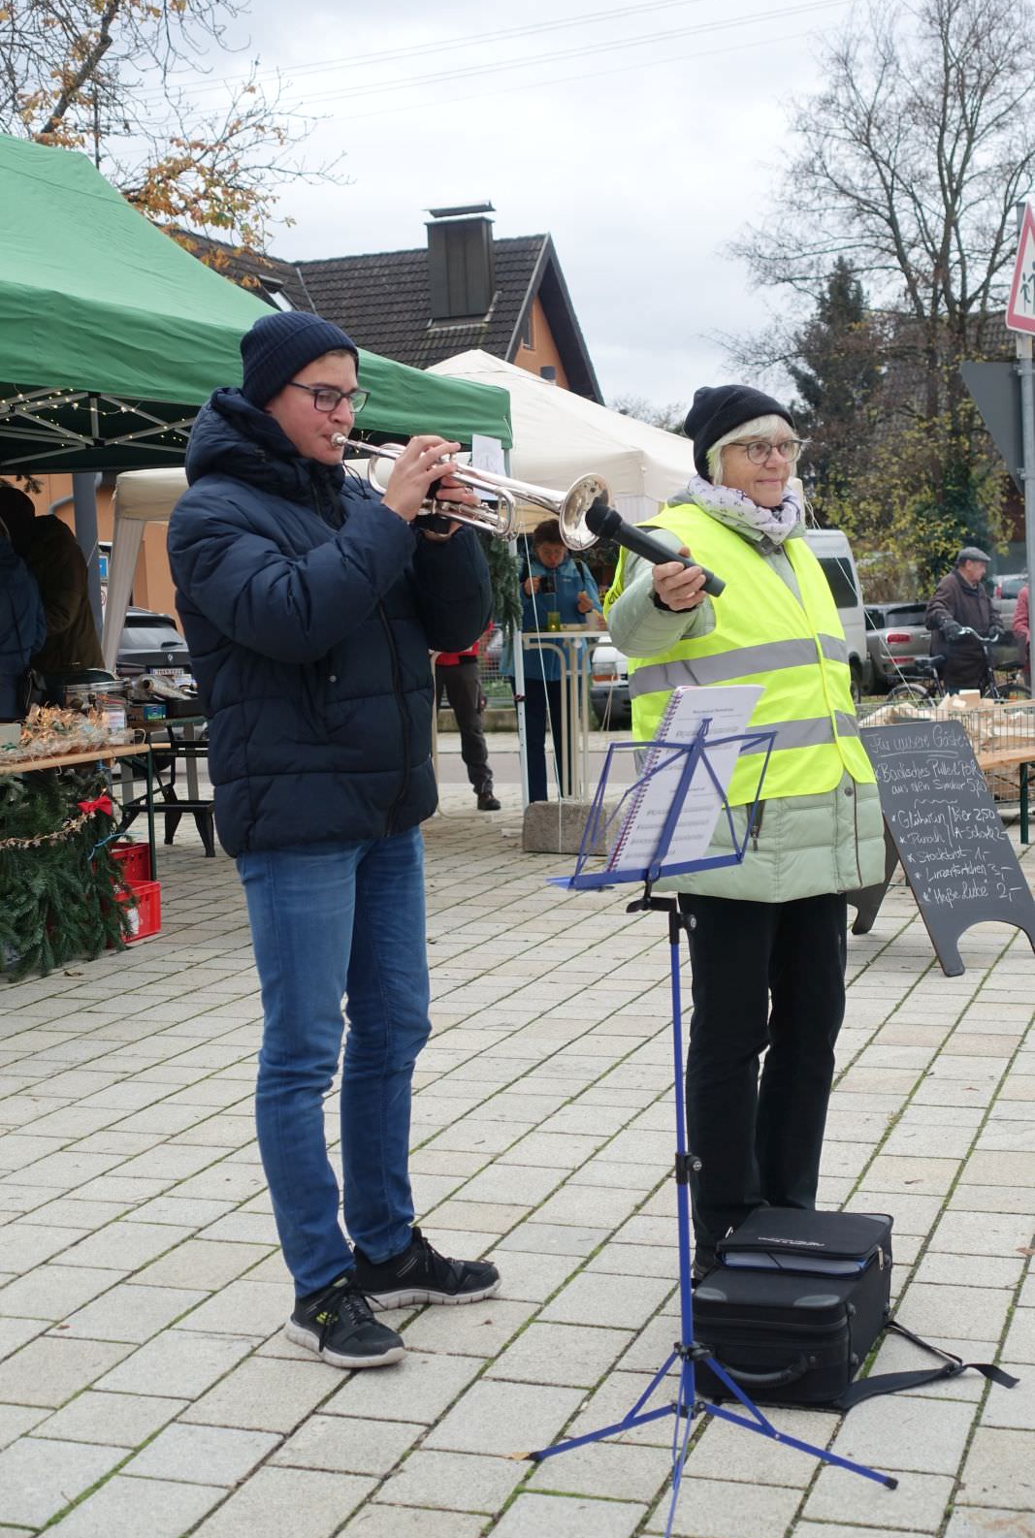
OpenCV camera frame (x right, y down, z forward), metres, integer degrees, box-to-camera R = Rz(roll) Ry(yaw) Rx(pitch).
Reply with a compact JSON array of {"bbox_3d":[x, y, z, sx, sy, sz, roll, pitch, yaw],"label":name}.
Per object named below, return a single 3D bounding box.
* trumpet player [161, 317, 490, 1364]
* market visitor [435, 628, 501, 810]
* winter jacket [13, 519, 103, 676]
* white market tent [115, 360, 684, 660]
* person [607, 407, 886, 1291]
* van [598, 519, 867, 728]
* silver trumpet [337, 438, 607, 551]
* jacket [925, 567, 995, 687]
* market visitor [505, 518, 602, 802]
[{"bbox_3d":[-0.318,0.100,4.090,0.500,1.800,0.560,2,6,37],"label":"trumpet player"},{"bbox_3d":[-0.336,-0.632,13.900,0.540,1.740,0.400,-4,5,-30],"label":"market visitor"},{"bbox_3d":[-2.031,-0.698,10.231,0.480,0.800,0.520,-2,4,-3],"label":"winter jacket"},{"bbox_3d":[-0.190,-1.105,13.750,3.050,2.700,3.050,0,5,21],"label":"white market tent"},{"bbox_3d":[0.427,0.118,4.420,0.540,1.680,0.480,-6,6,-42],"label":"person"},{"bbox_3d":[2.300,-1.420,23.800,1.920,2.080,5.000,0,5,16],"label":"van"},{"bbox_3d":[-0.109,-0.474,3.843,0.530,0.155,0.125,20,16,32],"label":"silver trumpet"},{"bbox_3d":[3.261,-1.036,17.000,0.450,0.880,0.560,3,6,44],"label":"jacket"},{"bbox_3d":[0.237,-0.611,13.600,0.550,1.720,0.400,-1,4,0],"label":"market visitor"}]

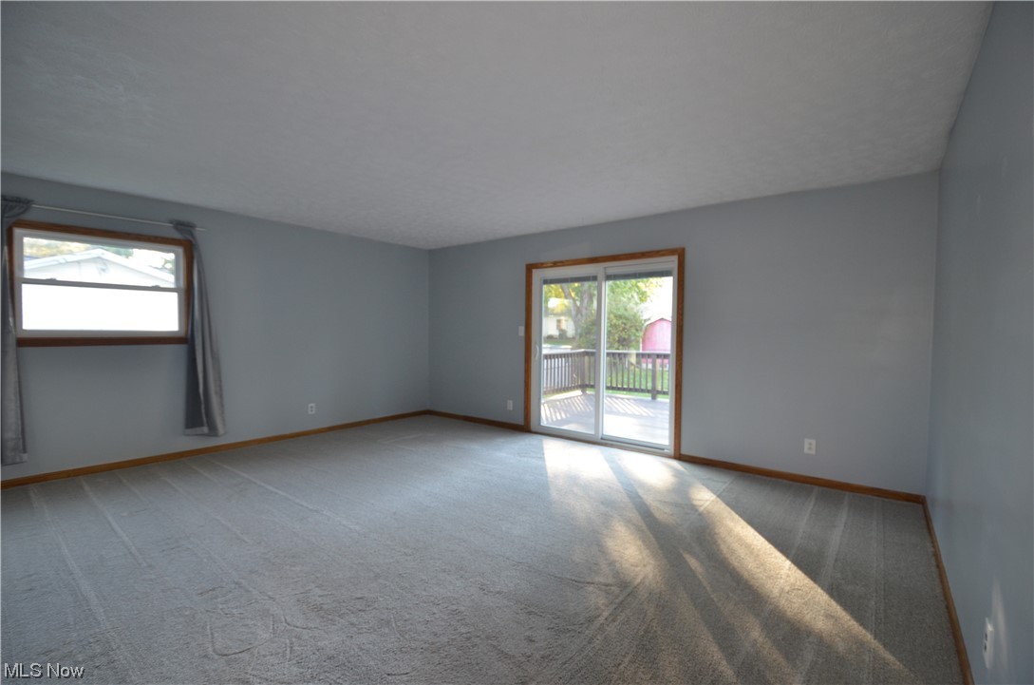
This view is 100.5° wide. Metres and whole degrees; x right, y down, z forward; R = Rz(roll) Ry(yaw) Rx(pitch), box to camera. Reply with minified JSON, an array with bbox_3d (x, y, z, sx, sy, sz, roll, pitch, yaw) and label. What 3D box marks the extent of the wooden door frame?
[{"bbox_3d":[0.904,0.129,4.876,1.820,2.040,0.120,2,2,40],"label":"wooden door frame"}]

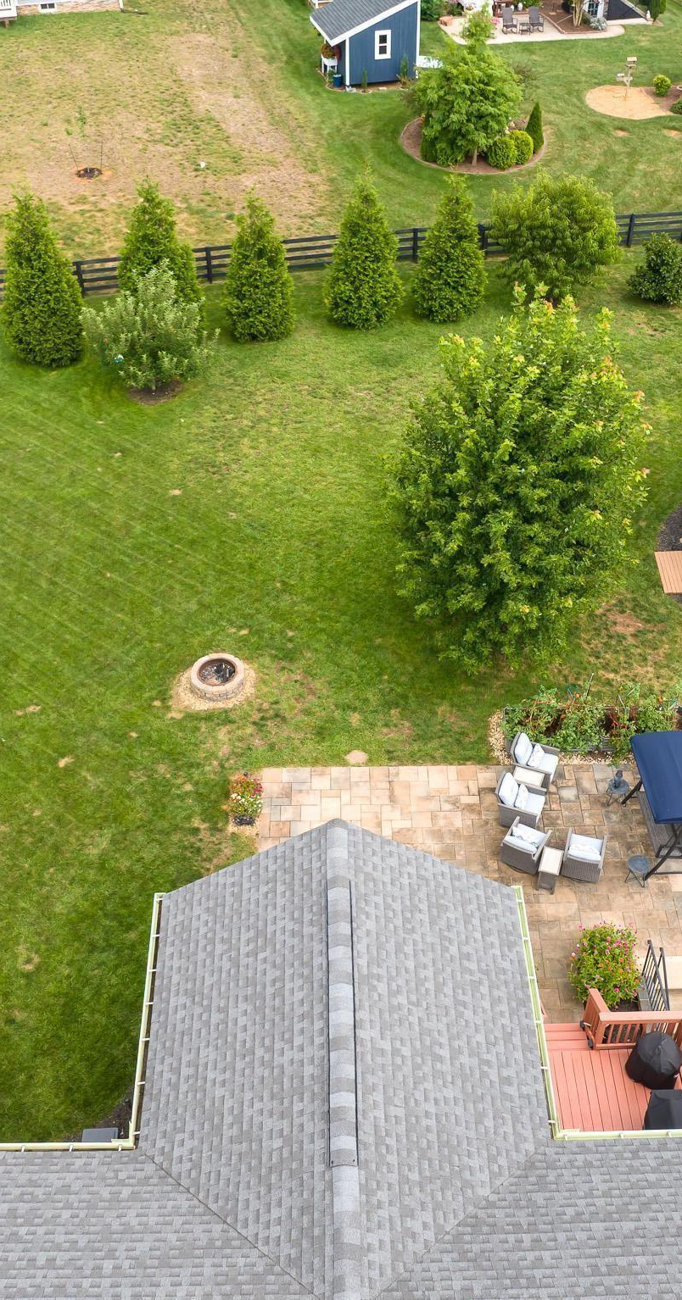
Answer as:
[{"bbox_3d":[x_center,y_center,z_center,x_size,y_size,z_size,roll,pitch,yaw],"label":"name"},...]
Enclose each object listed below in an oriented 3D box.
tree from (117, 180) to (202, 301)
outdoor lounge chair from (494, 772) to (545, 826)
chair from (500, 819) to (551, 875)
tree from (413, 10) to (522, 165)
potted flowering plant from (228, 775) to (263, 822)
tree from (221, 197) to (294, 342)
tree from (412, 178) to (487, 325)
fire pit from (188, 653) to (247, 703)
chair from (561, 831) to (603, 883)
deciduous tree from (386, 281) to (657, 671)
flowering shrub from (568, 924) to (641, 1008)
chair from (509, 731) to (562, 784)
[{"bbox_3d":[-5.998,-12.699,38.830,2.750,4.700,2.750,-1,44,0],"label":"tree"},{"bbox_3d":[3.600,2.976,24.131,0.780,0.760,0.730,14,44,15],"label":"outdoor lounge chair"},{"bbox_3d":[3.310,3.482,21.845,0.700,0.800,0.760,21,48,21],"label":"chair"},{"bbox_3d":[5.237,-22.878,49.209,4.477,5.948,4.477,-1,43,0],"label":"tree"},{"bbox_3d":[-1.959,2.992,24.211,0.700,0.700,0.850,0,43,0],"label":"potted flowering plant"},{"bbox_3d":[-2.745,-12.191,38.184,2.393,4.378,2.393,-1,44,0],"label":"tree"},{"bbox_3d":[3.587,-12.900,38.820,2.354,4.503,2.354,-1,43,0],"label":"tree"},{"bbox_3d":[-2.760,0.615,26.939,1.278,0.340,1.278,0,43,0],"label":"fire pit"},{"bbox_3d":[4.669,3.928,23.083,0.730,0.760,0.780,13,44,14],"label":"chair"},{"bbox_3d":[3.716,-3.391,24.986,5.500,8.000,5.500,0,43,0],"label":"deciduous tree"},{"bbox_3d":[4.602,5.594,21.013,1.180,1.100,1.200,0,43,0],"label":"flowering shrub"},{"bbox_3d":[4.022,2.207,24.967,0.780,0.760,0.730,16,45,17],"label":"chair"}]

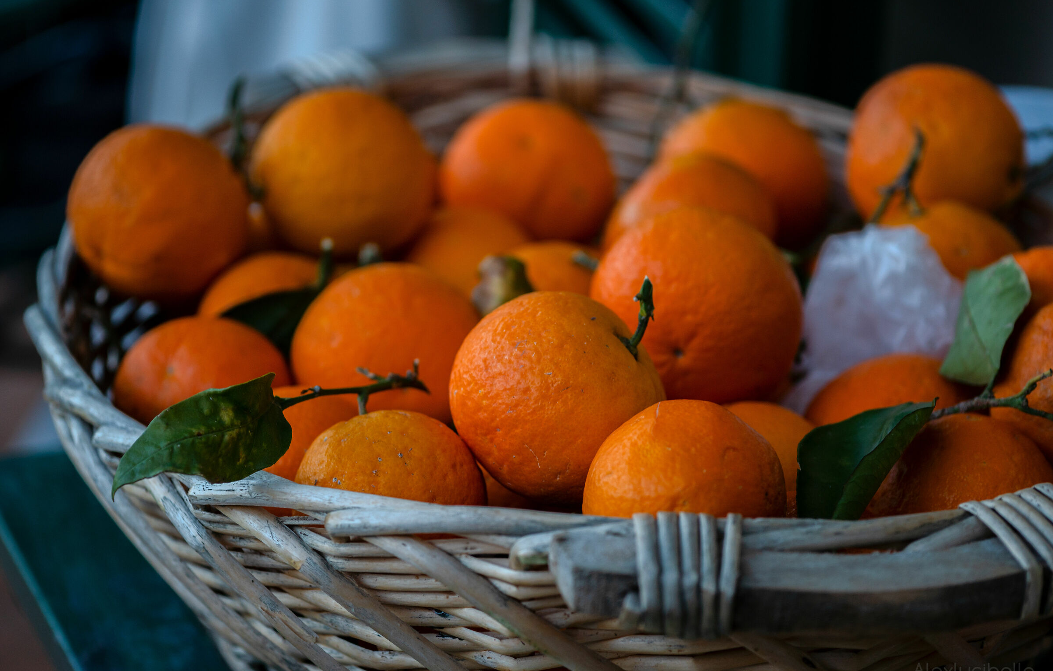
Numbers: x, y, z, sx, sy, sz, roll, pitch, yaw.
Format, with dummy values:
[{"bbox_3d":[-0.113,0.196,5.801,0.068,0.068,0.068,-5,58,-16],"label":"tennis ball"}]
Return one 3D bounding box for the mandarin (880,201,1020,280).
[{"bbox_3d":[0.163,-0.023,1.030,0.065,0.059,0.065,0,22,0],"label":"mandarin"}]

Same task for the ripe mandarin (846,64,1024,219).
[{"bbox_3d":[0.167,-0.078,1.075,0.072,0.067,0.072,0,22,0],"label":"ripe mandarin"}]

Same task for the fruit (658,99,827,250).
[{"bbox_3d":[0.093,-0.069,1.135,0.072,0.064,0.072,0,25,0],"label":"fruit"}]

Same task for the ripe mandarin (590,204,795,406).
[{"bbox_3d":[0.061,-0.011,0.950,0.075,0.070,0.073,0,25,0],"label":"ripe mandarin"}]

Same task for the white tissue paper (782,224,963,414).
[{"bbox_3d":[0.133,-0.006,1.000,0.067,0.067,0.060,0,25,0],"label":"white tissue paper"}]

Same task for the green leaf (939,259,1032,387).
[{"bbox_3d":[0.159,-0.005,0.915,0.031,0.046,0.016,-6,7,16],"label":"green leaf"}]

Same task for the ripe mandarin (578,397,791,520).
[{"bbox_3d":[0.052,0.051,0.865,0.067,0.061,0.067,0,22,0],"label":"ripe mandarin"}]

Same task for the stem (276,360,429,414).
[{"bbox_3d":[-0.058,0.017,0.885,0.052,0.015,0.015,0,25,0],"label":"stem"}]

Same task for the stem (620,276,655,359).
[{"bbox_3d":[0.037,-0.006,0.878,0.011,0.030,0.012,11,15,-3],"label":"stem"}]

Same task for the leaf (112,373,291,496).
[{"bbox_3d":[-0.110,0.033,0.888,0.064,0.014,0.034,-28,63,-8],"label":"leaf"}]

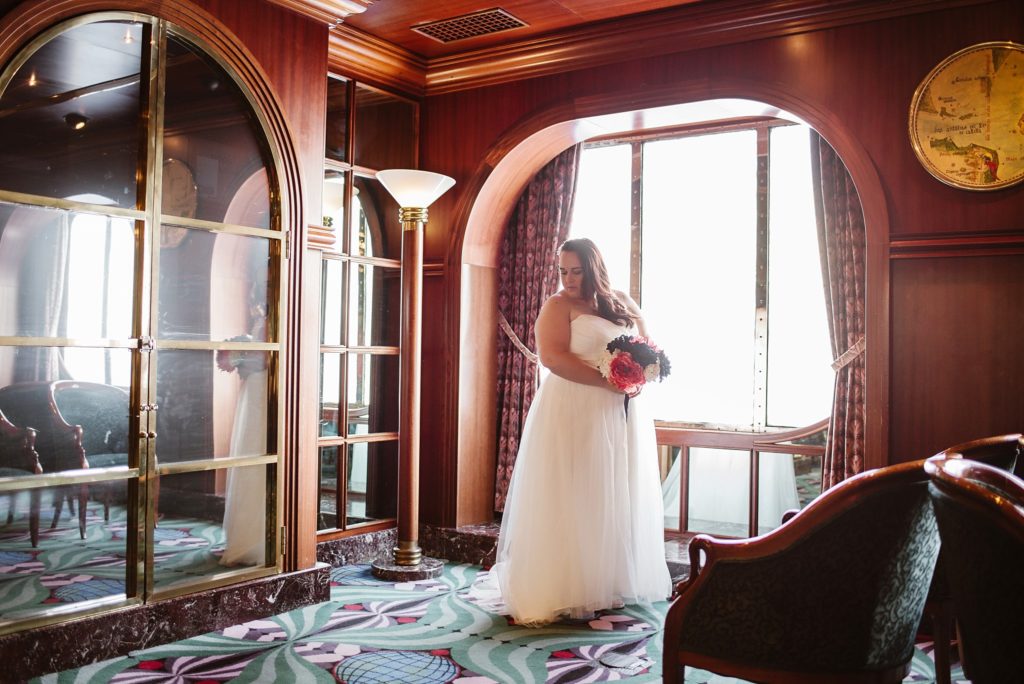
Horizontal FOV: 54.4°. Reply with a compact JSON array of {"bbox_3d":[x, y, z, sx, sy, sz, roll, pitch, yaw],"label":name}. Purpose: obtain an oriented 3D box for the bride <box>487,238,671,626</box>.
[{"bbox_3d":[0.337,0.360,4.602,0.800,1.667,0.860,2,-1,-38],"label":"bride"}]

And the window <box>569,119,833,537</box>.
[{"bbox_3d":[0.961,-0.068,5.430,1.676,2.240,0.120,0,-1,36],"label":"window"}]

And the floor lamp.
[{"bbox_3d":[-0.517,0.166,5.119,0.410,2.040,0.410,1,-1,0],"label":"floor lamp"}]

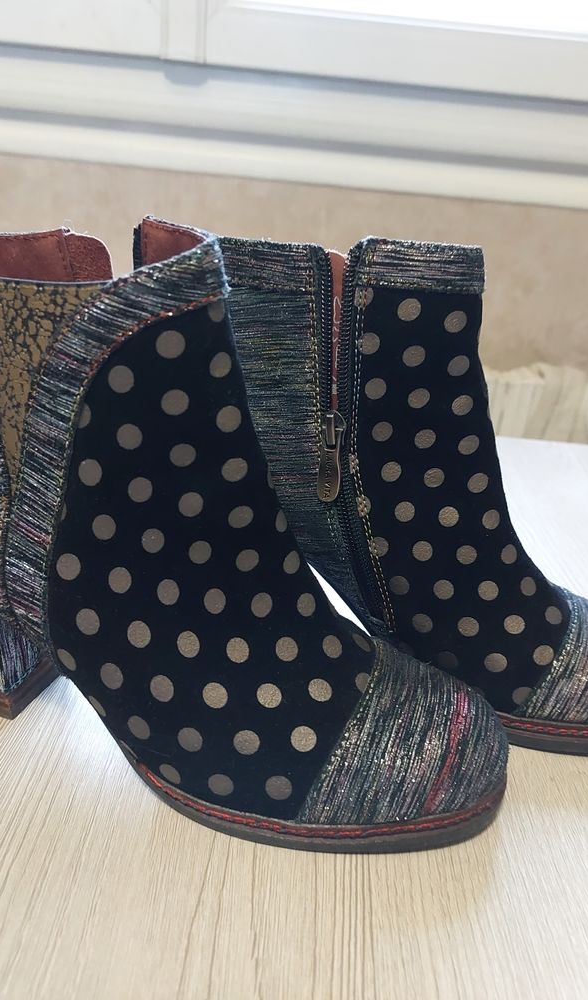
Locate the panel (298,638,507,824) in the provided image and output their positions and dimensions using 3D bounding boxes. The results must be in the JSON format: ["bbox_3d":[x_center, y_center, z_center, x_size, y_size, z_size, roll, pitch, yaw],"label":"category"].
[{"bbox_3d":[0.046,0.081,0.256,0.075,0.050,0.078,8,25,7],"label":"panel"}]

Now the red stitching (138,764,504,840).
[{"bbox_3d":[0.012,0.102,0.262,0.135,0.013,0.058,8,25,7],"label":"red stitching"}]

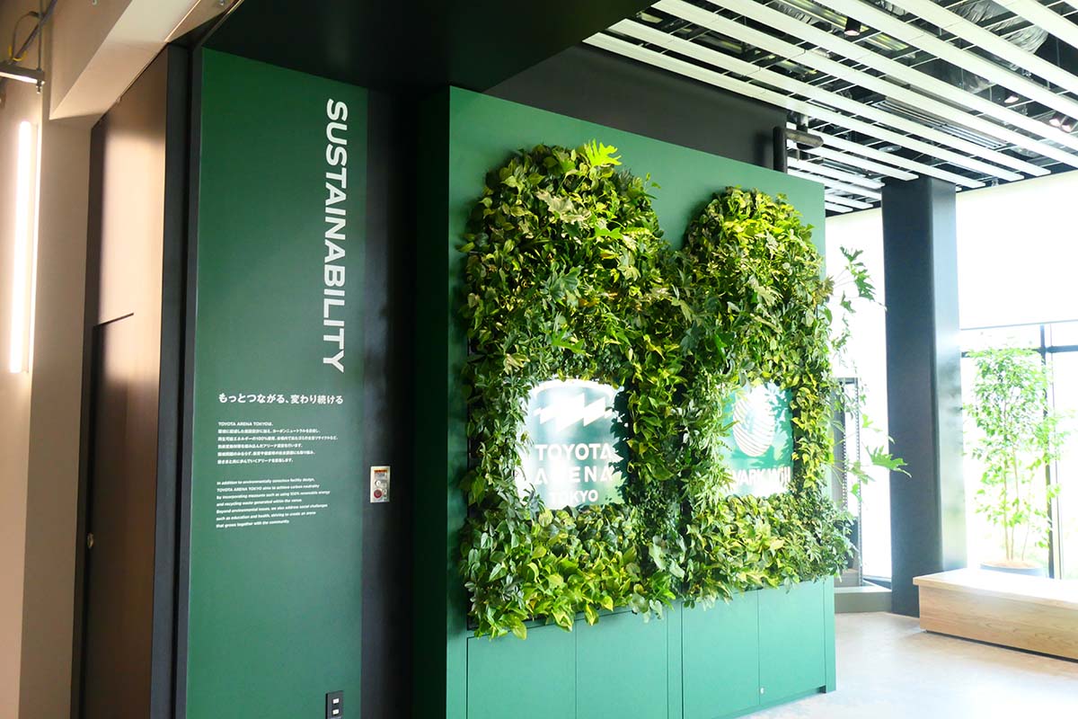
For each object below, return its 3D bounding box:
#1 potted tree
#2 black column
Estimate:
[{"bbox_3d":[3.818,0.996,7.031,0.740,2.150,0.740,3,-5,-37],"label":"potted tree"},{"bbox_3d":[3.186,0.281,7.200,0.376,3.600,0.444,3,-5,-37],"label":"black column"}]

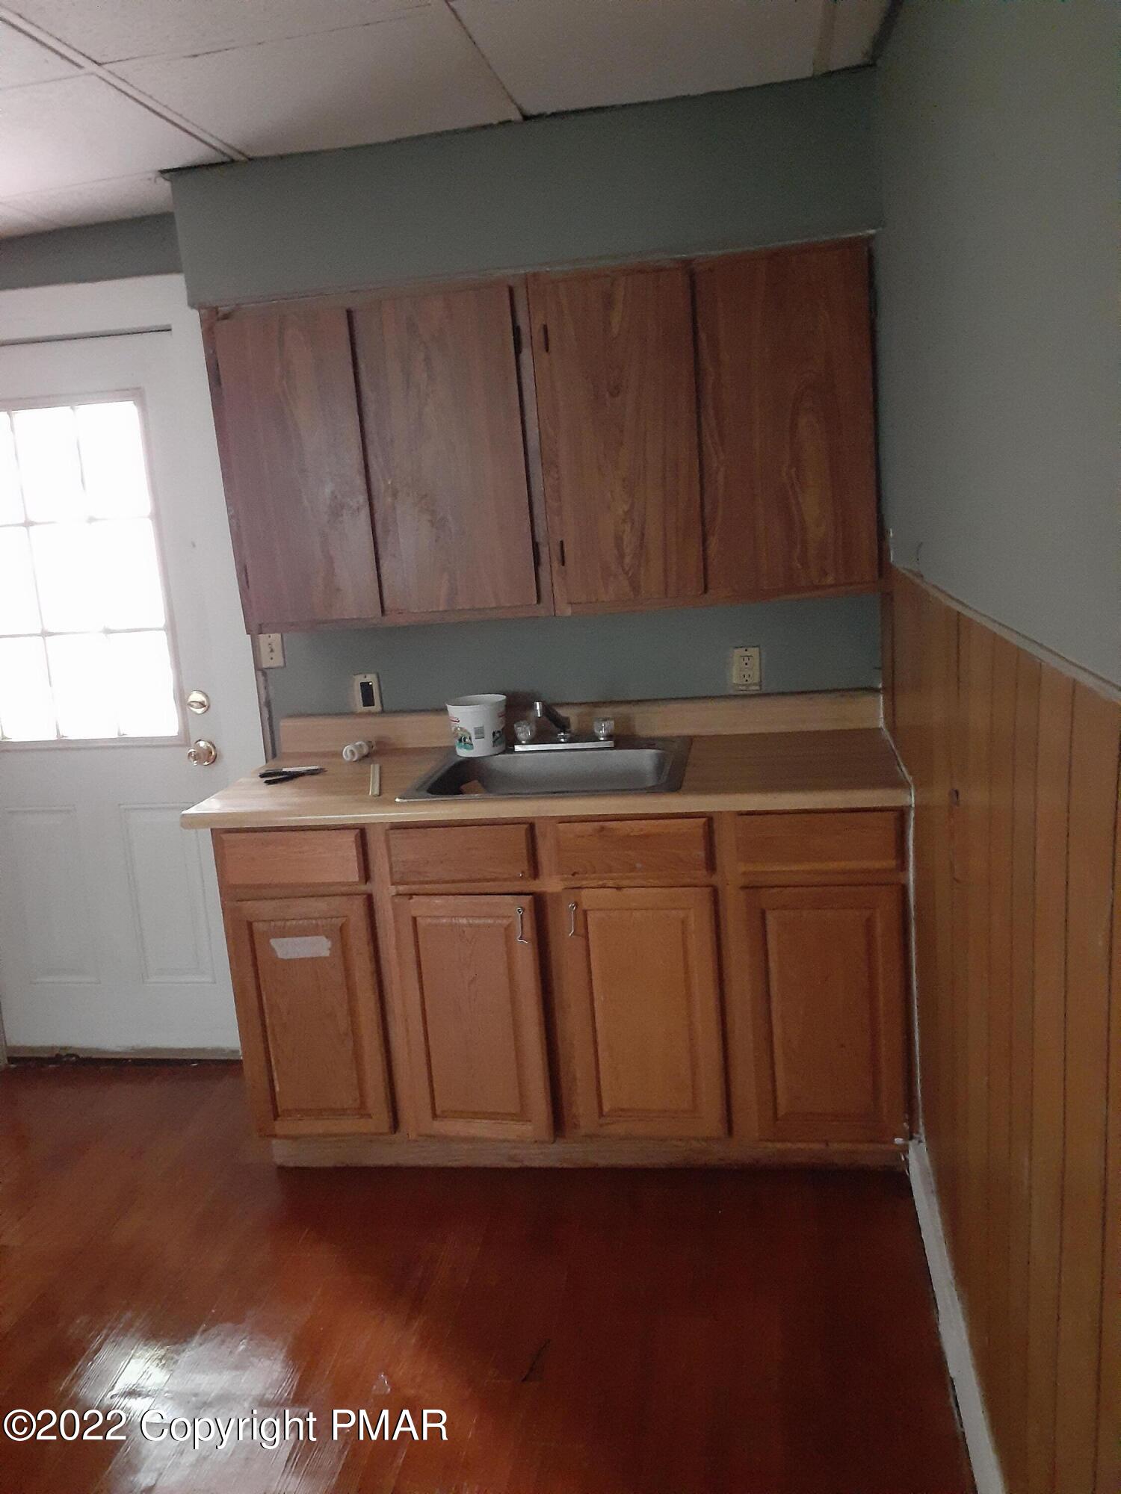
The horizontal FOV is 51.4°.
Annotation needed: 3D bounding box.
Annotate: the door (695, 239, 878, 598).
[{"bbox_3d":[0.492,-0.697,2.536,0.368,0.718,0.020,-3,12,10],"label":"door"}]

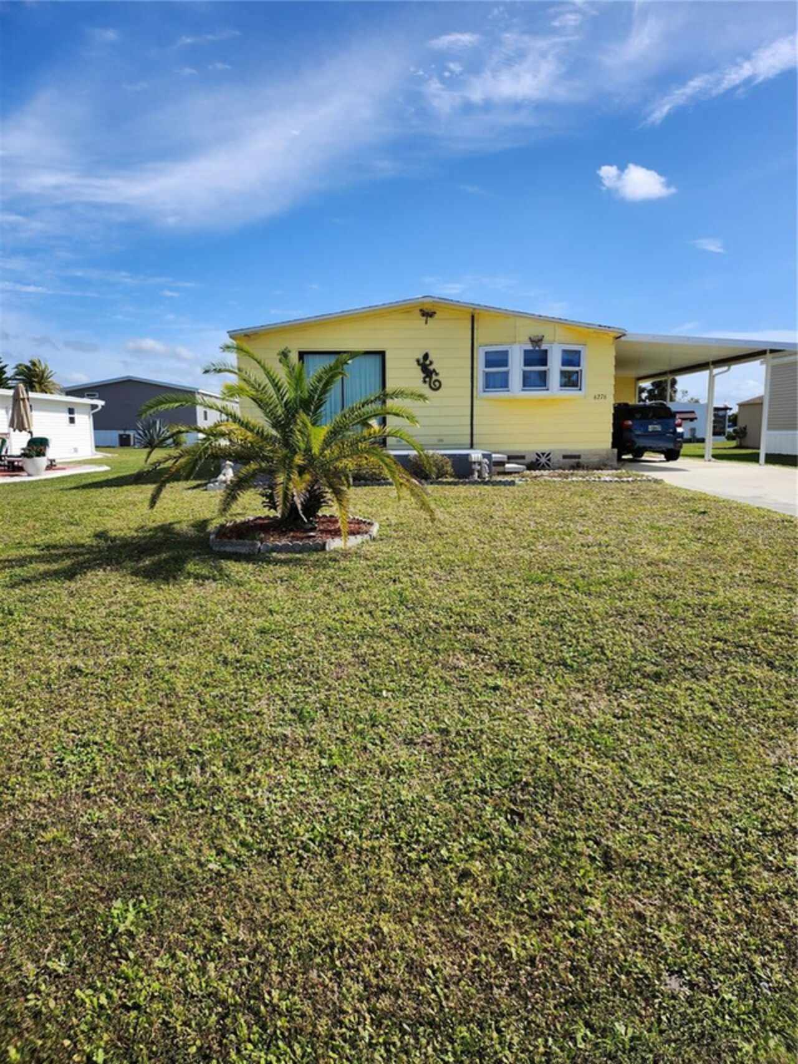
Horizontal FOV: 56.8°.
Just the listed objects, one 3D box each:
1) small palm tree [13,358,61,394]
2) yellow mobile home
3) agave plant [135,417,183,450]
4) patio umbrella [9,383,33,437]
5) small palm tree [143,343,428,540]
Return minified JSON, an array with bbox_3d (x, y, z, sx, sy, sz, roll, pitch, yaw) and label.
[{"bbox_3d":[-21.170,-7.622,43.306,3.000,5.200,3.000,-1,8,-3],"label":"small palm tree"},{"bbox_3d":[2.207,-4.017,22.107,12.100,3.560,13.600,-1,8,-3],"label":"yellow mobile home"},{"bbox_3d":[-13.392,-5.462,40.635,2.350,1.700,2.350,0,8,0],"label":"agave plant"},{"bbox_3d":[-9.908,-2.825,19.298,0.650,2.150,0.600,-1,8,-3],"label":"patio umbrella"},{"bbox_3d":[-1.143,-0.931,7.544,2.900,1.980,2.900,-1,8,-3],"label":"small palm tree"}]

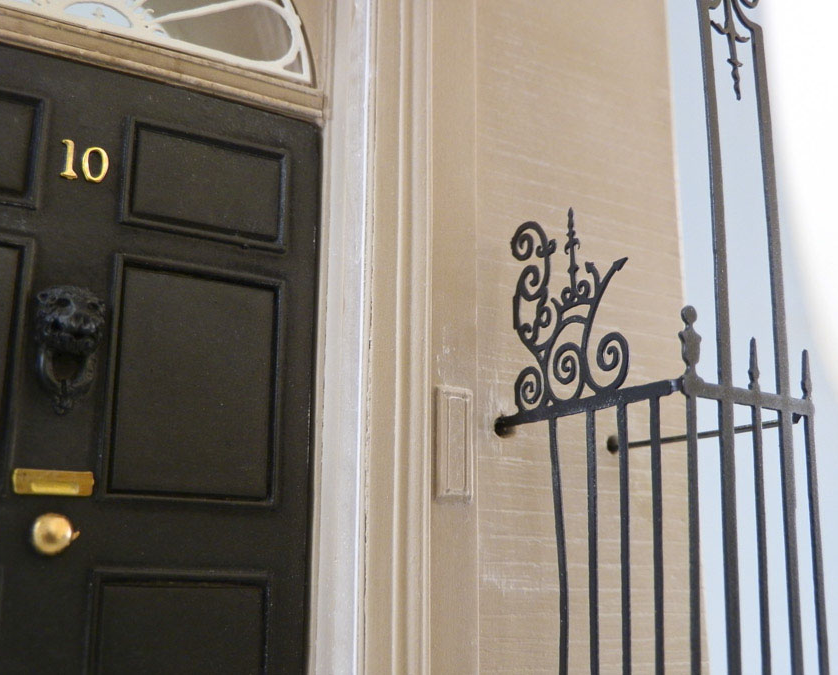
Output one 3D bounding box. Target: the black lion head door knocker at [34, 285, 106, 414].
[{"bbox_3d":[-0.058,0.002,0.163,0.011,0.021,0.008,8,-15,-30],"label":"black lion head door knocker"}]

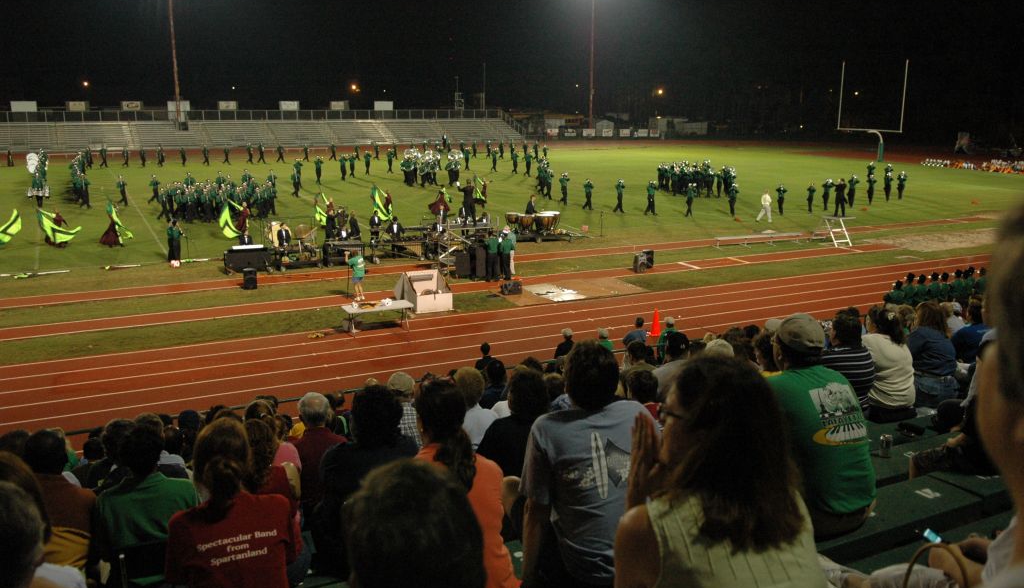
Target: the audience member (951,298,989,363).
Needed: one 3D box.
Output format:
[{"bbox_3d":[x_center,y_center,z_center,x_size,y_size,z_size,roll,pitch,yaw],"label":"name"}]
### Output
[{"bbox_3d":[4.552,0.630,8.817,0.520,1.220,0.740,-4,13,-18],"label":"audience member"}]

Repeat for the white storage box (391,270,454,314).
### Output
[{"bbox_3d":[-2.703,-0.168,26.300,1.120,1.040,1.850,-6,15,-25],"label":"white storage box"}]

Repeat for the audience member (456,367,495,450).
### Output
[{"bbox_3d":[-0.328,1.021,5.496,0.430,1.260,0.720,-6,14,-26],"label":"audience member"}]

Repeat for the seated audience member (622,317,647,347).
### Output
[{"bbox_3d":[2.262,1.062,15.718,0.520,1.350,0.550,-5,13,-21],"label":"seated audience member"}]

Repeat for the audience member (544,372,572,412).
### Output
[{"bbox_3d":[0.282,1.166,7.144,0.450,1.137,0.720,-6,15,-25],"label":"audience member"}]

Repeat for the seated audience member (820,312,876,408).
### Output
[{"bbox_3d":[2.373,0.752,6.449,0.520,1.311,0.750,-6,15,-25],"label":"seated audience member"}]

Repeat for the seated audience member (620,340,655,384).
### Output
[{"bbox_3d":[1.156,1.052,8.700,0.470,1.290,0.720,-6,14,-26],"label":"seated audience member"}]

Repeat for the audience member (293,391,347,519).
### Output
[{"bbox_3d":[-1.228,1.166,5.299,0.480,1.280,0.720,-6,14,-26],"label":"audience member"}]

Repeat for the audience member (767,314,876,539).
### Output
[{"bbox_3d":[1.168,0.700,3.811,0.540,1.303,0.800,-6,14,-24],"label":"audience member"}]

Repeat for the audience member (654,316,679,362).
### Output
[{"bbox_3d":[3.536,1.362,19.481,0.520,1.730,0.380,-6,15,-25],"label":"audience member"}]

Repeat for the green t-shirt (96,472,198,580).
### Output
[{"bbox_3d":[-1.542,0.982,3.615,0.470,0.550,0.310,-6,14,-24],"label":"green t-shirt"}]

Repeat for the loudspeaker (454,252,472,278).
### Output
[{"bbox_3d":[-1.757,-1.048,30.381,0.500,0.880,0.450,-6,14,-24],"label":"loudspeaker"}]

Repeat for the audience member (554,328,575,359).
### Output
[{"bbox_3d":[1.176,1.582,18.490,0.520,1.730,0.380,-6,15,-25],"label":"audience member"}]

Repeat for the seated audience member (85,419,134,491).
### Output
[{"bbox_3d":[-2.284,1.314,5.090,0.500,1.287,0.750,-6,15,-25],"label":"seated audience member"}]

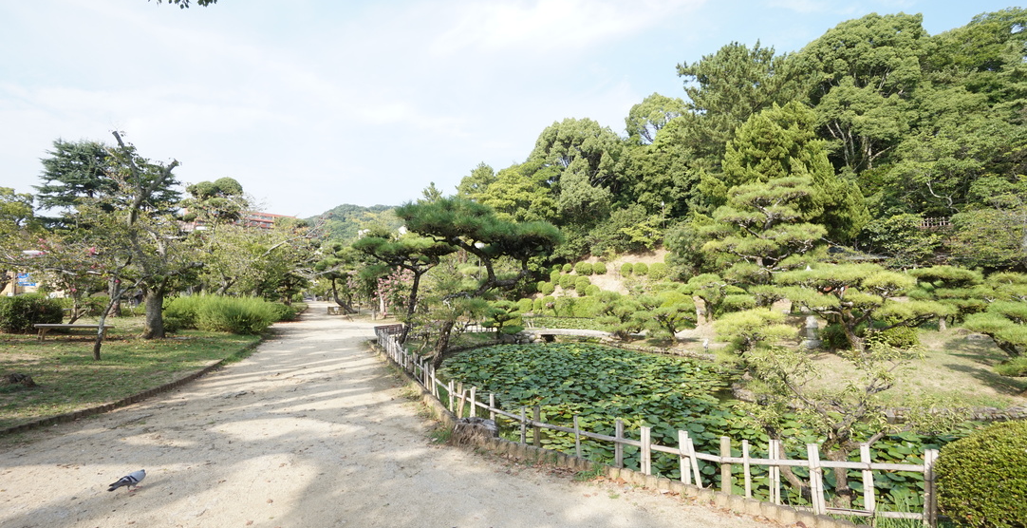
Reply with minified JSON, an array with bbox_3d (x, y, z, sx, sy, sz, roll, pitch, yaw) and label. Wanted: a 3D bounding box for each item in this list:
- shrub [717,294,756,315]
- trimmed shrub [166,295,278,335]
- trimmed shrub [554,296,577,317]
[{"bbox_3d":[10.300,1.900,19.700,1.550,1.000,1.350,-1,-4,15],"label":"shrub"},{"bbox_3d":[-10.850,1.820,15.600,3.600,1.350,2.000,0,-4,-5],"label":"trimmed shrub"},{"bbox_3d":[3.580,2.980,29.500,1.550,1.400,1.300,0,-4,5],"label":"trimmed shrub"}]

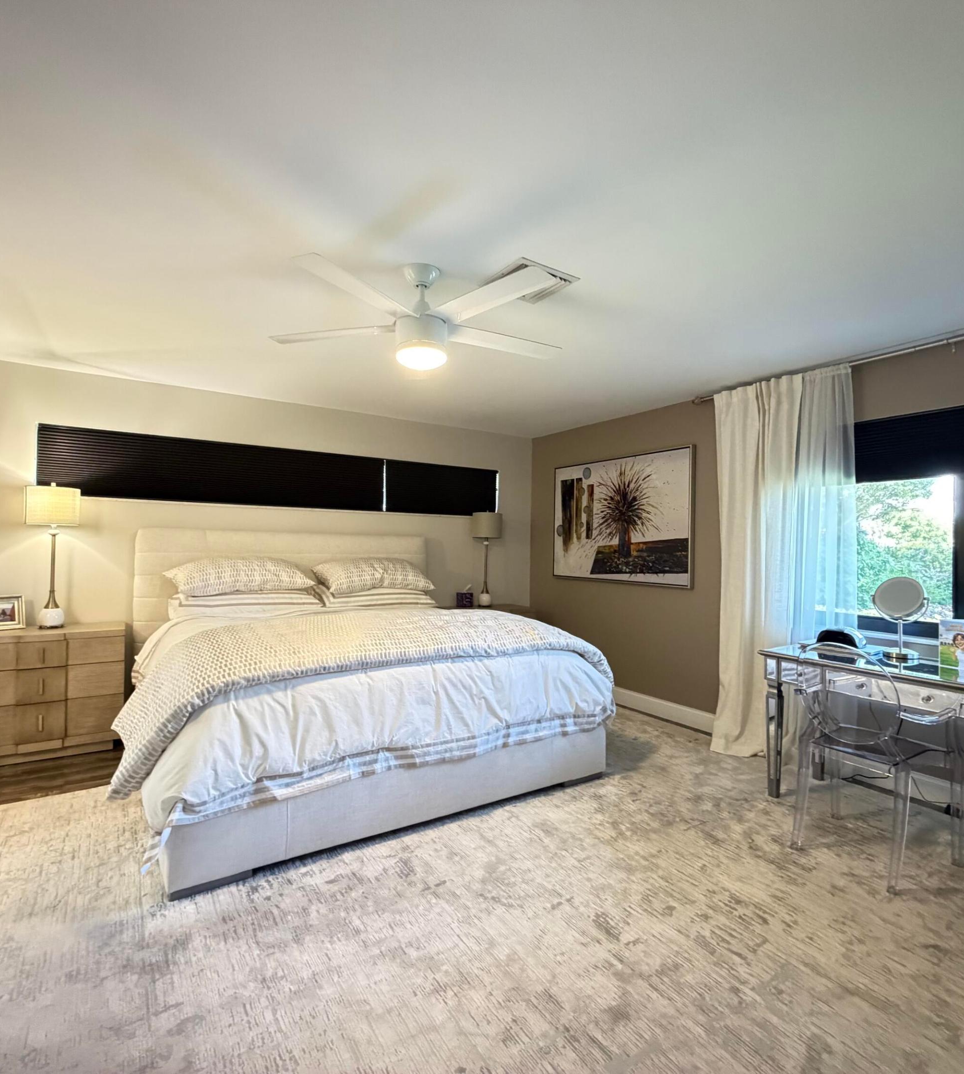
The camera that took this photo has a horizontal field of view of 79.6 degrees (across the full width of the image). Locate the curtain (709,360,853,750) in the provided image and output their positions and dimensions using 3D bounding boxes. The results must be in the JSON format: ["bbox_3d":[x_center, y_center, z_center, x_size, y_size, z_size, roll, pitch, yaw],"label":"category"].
[{"bbox_3d":[1.789,0.200,3.558,0.197,2.360,0.855,1,-1,-32],"label":"curtain"}]

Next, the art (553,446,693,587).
[{"bbox_3d":[1.106,-0.142,4.860,0.059,1.038,1.565,1,-1,-32],"label":"art"}]

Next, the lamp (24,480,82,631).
[{"bbox_3d":[-2.671,0.113,3.606,0.278,0.895,0.278,1,-1,-33],"label":"lamp"}]

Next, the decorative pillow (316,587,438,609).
[{"bbox_3d":[-0.859,0.454,4.579,0.904,0.151,0.511,1,-1,-33],"label":"decorative pillow"}]

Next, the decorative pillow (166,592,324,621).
[{"bbox_3d":[-1.651,0.443,4.061,0.943,0.157,0.511,1,-1,-33],"label":"decorative pillow"}]

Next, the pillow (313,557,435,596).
[{"bbox_3d":[-0.857,0.287,4.589,0.891,0.203,0.498,1,9,-33],"label":"pillow"}]

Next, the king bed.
[{"bbox_3d":[-0.817,0.660,3.643,2.367,1.348,2.275,1,-1,-32],"label":"king bed"}]

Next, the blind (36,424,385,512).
[{"bbox_3d":[-1.869,-0.480,4.401,2.405,0.455,0.053,1,-1,-32],"label":"blind"}]

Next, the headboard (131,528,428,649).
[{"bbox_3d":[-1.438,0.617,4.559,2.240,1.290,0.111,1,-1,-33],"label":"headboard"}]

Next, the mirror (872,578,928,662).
[{"bbox_3d":[2.139,0.407,2.949,0.150,0.410,0.245,2,-1,-42],"label":"mirror"}]

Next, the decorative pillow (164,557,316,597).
[{"bbox_3d":[-1.671,0.256,4.056,0.917,0.203,0.498,1,9,-33],"label":"decorative pillow"}]

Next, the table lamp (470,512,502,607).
[{"bbox_3d":[0.047,0.202,5.384,0.278,0.884,0.278,1,-1,-33],"label":"table lamp"}]

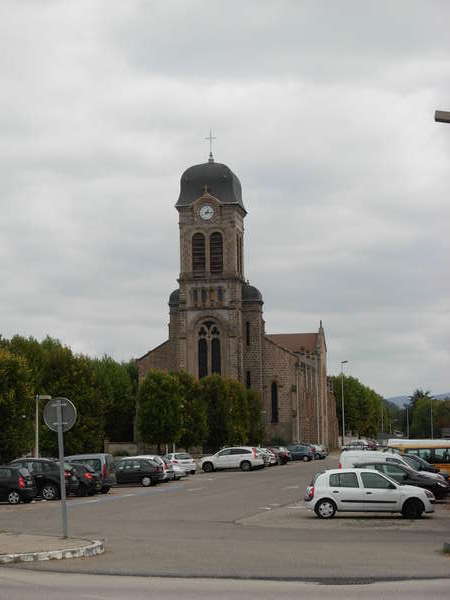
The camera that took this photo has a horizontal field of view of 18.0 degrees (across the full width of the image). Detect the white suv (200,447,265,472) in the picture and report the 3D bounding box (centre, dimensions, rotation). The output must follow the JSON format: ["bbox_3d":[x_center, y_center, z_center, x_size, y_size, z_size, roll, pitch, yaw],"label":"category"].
[{"bbox_3d":[0.553,11.031,98.300,4.550,1.680,1.820,-2,-6,9],"label":"white suv"}]

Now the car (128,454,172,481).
[{"bbox_3d":[-4.927,9.084,75.833,4.100,1.490,1.720,-2,-6,12],"label":"car"}]

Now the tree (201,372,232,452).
[{"bbox_3d":[-0.799,9.529,112.348,2.600,7.300,2.600,-1,-5,0],"label":"tree"}]

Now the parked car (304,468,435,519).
[{"bbox_3d":[4.272,5.599,41.517,3.810,1.420,1.640,-1,-5,2],"label":"parked car"}]

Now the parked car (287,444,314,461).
[{"bbox_3d":[6.530,14.460,134.500,4.200,1.560,1.780,-2,-6,9],"label":"parked car"}]

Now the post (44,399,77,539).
[{"bbox_3d":[-3.077,3.170,26.900,0.650,2.660,0.100,-4,-6,9],"label":"post"}]

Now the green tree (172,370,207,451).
[{"bbox_3d":[-2.634,8.646,102.344,2.600,7.200,2.600,-1,-5,0],"label":"green tree"}]

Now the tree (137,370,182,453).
[{"bbox_3d":[-4.286,7.983,93.000,2.800,6.750,2.900,-2,-6,9],"label":"tree"}]

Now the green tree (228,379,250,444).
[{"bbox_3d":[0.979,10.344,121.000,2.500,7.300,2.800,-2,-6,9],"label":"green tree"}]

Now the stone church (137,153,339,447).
[{"bbox_3d":[2.414,2.479,185.972,19.300,35.300,44.000,-2,-6,11],"label":"stone church"}]

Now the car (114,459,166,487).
[{"bbox_3d":[-5.186,8.785,72.305,4.050,1.420,1.680,-2,-6,12],"label":"car"}]

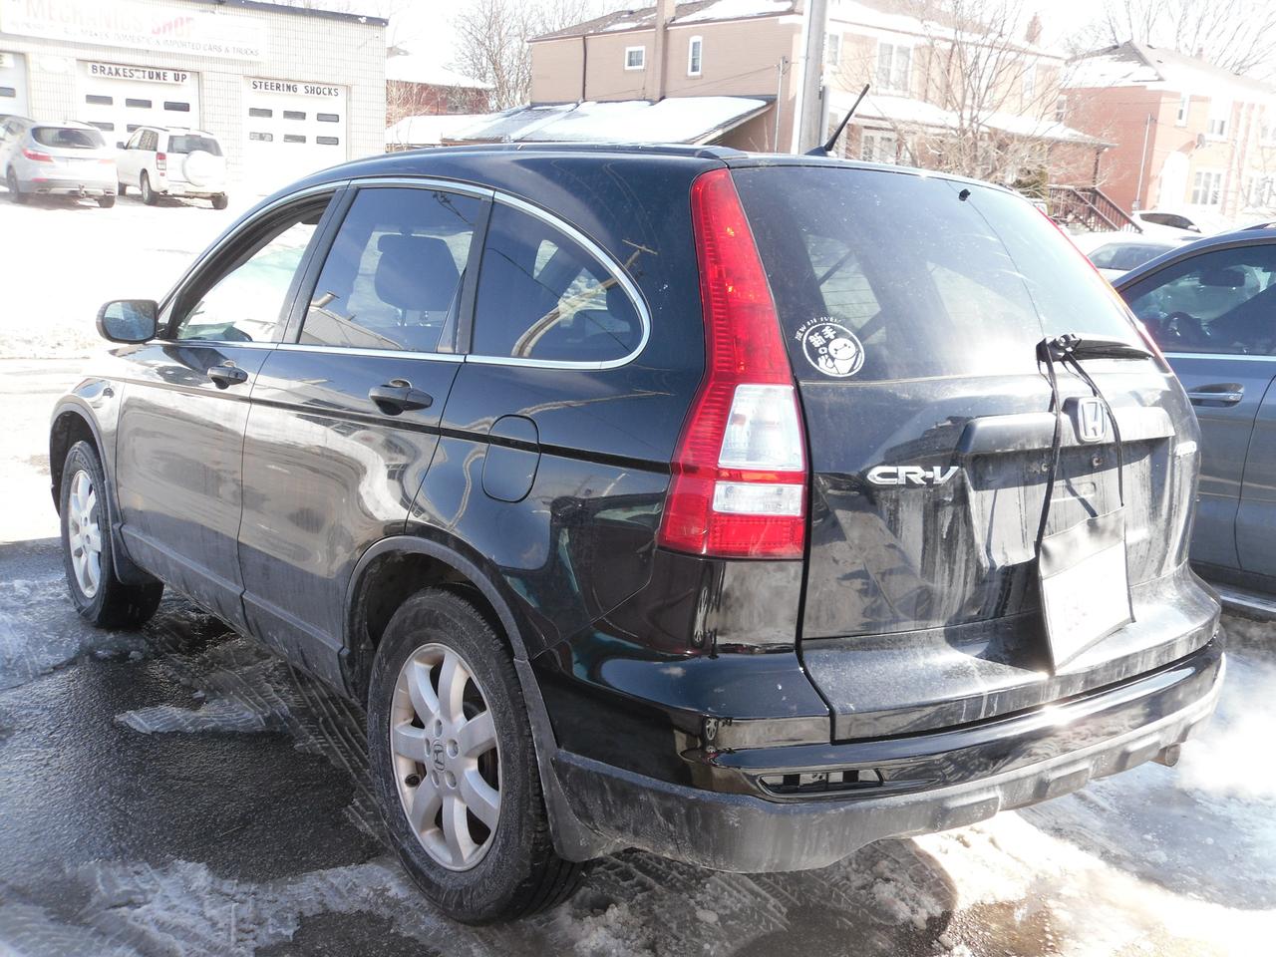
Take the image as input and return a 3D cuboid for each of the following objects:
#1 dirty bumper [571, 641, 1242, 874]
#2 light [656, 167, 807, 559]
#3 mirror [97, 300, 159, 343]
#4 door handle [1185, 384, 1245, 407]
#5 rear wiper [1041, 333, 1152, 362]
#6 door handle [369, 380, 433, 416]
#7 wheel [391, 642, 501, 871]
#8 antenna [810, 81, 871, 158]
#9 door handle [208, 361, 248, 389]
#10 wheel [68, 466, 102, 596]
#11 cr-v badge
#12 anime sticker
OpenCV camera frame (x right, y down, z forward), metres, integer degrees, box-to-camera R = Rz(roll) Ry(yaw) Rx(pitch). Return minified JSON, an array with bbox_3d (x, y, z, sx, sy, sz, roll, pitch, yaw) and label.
[{"bbox_3d":[0.707,0.414,2.691,1.800,0.370,0.540,-5,11,-38],"label":"dirty bumper"},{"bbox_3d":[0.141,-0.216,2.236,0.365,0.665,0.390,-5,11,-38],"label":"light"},{"bbox_3d":[-1.565,-0.479,3.941,0.200,0.142,0.120,-5,11,-38],"label":"mirror"},{"bbox_3d":[1.934,-0.281,4.350,0.055,0.060,0.240,-4,11,-32],"label":"door handle"},{"bbox_3d":[0.928,-0.257,2.580,0.075,0.062,0.465,10,12,42],"label":"rear wiper"},{"bbox_3d":[-0.497,-0.168,2.693,0.055,0.068,0.235,-5,11,-38],"label":"door handle"},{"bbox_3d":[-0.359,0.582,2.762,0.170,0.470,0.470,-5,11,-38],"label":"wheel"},{"bbox_3d":[0.441,-0.795,2.898,0.040,0.165,0.185,-5,11,-38],"label":"antenna"},{"bbox_3d":[-1.094,-0.273,3.444,0.055,0.062,0.230,-5,11,-38],"label":"door handle"},{"bbox_3d":[-1.978,0.201,4.787,0.170,0.470,0.470,-5,11,-38],"label":"wheel"},{"bbox_3d":[0.487,-0.009,2.270,0.190,0.036,0.012,-2,10,-24],"label":"cr-v badge"},{"bbox_3d":[0.337,-0.230,2.268,0.127,0.128,0.004,-1,-30,-17],"label":"anime sticker"}]

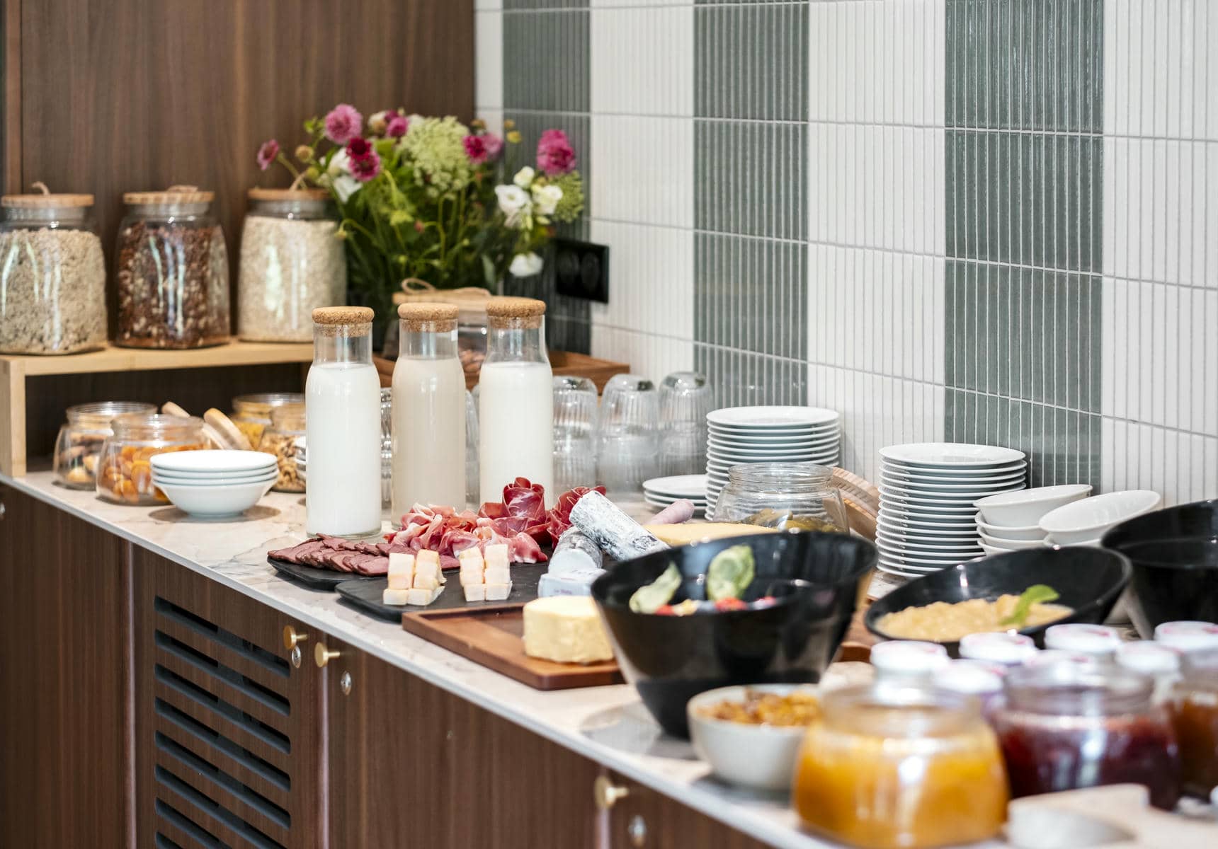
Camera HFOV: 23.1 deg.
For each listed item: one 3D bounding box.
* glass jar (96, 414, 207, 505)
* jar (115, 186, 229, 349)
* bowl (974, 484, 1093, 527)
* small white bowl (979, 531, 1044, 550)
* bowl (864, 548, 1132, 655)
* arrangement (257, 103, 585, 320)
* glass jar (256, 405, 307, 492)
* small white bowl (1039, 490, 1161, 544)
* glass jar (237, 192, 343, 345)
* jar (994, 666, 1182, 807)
[{"bbox_3d":[-0.581,0.045,3.827,0.155,0.099,0.155,0,7,0],"label":"glass jar"},{"bbox_3d":[-0.593,-0.213,4.047,0.153,0.208,0.153,-4,8,-27],"label":"jar"},{"bbox_3d":[0.438,0.094,3.052,0.123,0.059,0.123,-5,6,1],"label":"bowl"},{"bbox_3d":[0.439,0.129,3.053,0.123,0.058,0.123,0,7,0],"label":"small white bowl"},{"bbox_3d":[0.337,0.172,2.564,0.230,0.112,0.230,0,7,0],"label":"bowl"},{"bbox_3d":[-0.270,-0.287,4.179,0.430,0.350,0.360,-4,8,-27],"label":"arrangement"},{"bbox_3d":[-0.389,0.031,3.928,0.155,0.098,0.155,0,7,0],"label":"glass jar"},{"bbox_3d":[0.489,0.105,2.954,0.124,0.059,0.124,-7,10,1],"label":"small white bowl"},{"bbox_3d":[-0.442,-0.224,4.135,0.151,0.208,0.151,0,7,0],"label":"glass jar"},{"bbox_3d":[0.363,0.238,2.290,0.155,0.095,0.155,0,7,0],"label":"jar"}]

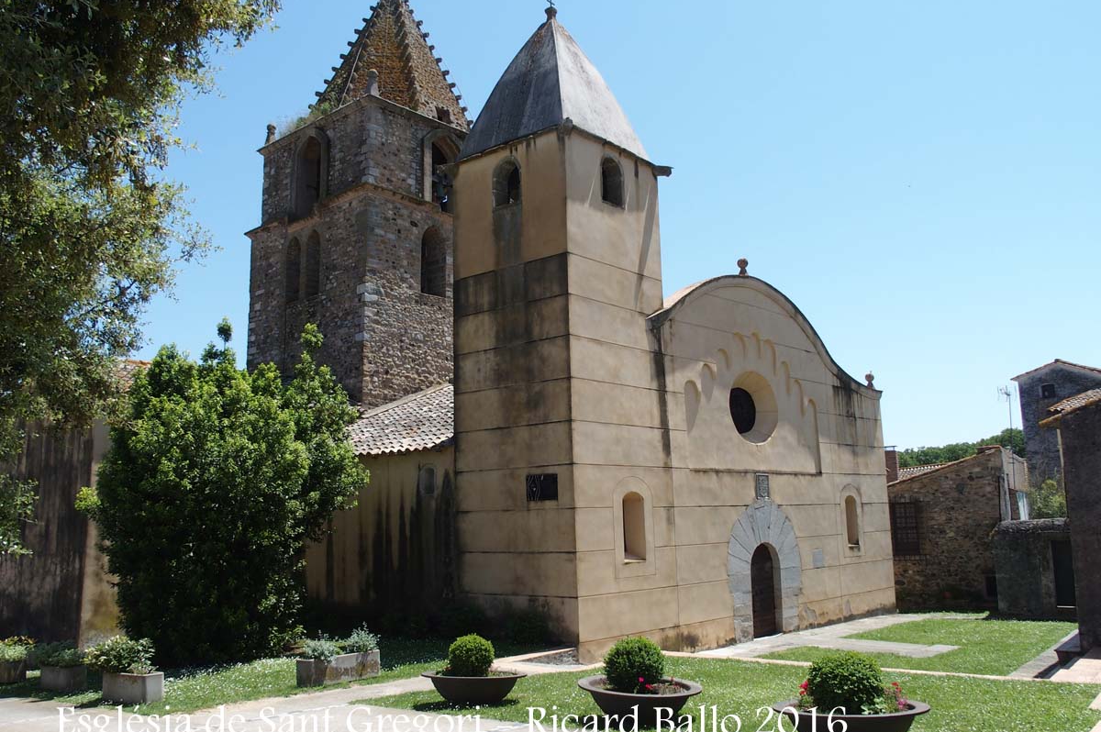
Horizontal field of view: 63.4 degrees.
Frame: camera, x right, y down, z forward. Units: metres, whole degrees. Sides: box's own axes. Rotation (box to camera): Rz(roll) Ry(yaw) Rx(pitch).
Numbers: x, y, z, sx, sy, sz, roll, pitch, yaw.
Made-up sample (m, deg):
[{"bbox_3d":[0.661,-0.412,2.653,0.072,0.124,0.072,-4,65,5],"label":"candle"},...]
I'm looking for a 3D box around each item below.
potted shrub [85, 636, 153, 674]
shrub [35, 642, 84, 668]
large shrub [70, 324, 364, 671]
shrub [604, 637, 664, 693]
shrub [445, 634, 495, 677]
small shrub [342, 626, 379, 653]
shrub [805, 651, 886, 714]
[{"bbox_3d":[-6.108,4.109,12.600,0.920,0.520,0.820,3,-11,-25],"label":"potted shrub"},{"bbox_3d":[-7.434,4.374,13.500,0.760,0.400,0.660,4,-11,-28],"label":"shrub"},{"bbox_3d":[-6.151,2.400,16.700,5.300,6.200,5.000,2,-10,-20],"label":"large shrub"},{"bbox_3d":[0.976,3.476,10.350,0.700,0.660,0.700,-2,-10,5],"label":"shrub"},{"bbox_3d":[-1.108,3.956,12.150,0.670,0.580,0.670,0,-10,-5],"label":"shrub"},{"bbox_3d":[-2.972,4.261,13.900,0.570,0.430,0.480,1,-10,-12],"label":"small shrub"},{"bbox_3d":[2.655,2.842,7.984,0.700,0.570,0.700,-1,-10,0],"label":"shrub"}]

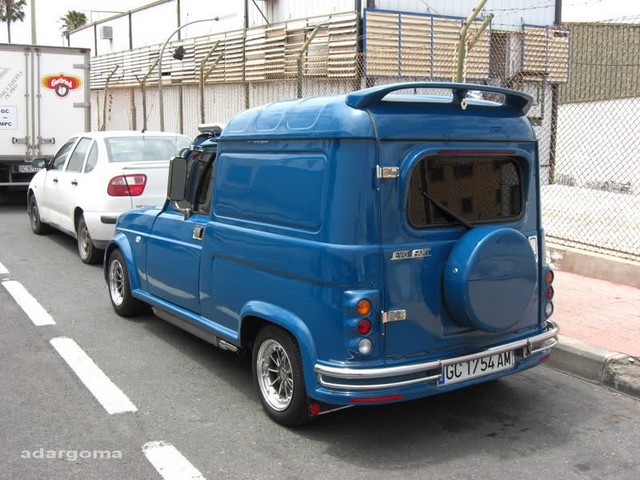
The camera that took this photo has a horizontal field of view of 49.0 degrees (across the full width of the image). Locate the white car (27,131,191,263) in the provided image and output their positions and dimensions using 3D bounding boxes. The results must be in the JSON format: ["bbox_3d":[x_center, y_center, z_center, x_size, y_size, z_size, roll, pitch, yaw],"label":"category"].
[{"bbox_3d":[-2.544,-0.657,8.915,1.640,1.420,4.140,-5,10,-33],"label":"white car"}]

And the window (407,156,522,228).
[{"bbox_3d":[0.725,-0.242,3.419,0.780,0.325,0.035,-5,6,-34],"label":"window"}]

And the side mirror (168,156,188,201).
[{"bbox_3d":[-0.871,-0.377,4.312,0.120,0.270,0.050,-7,11,-40],"label":"side mirror"}]

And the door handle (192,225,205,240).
[{"bbox_3d":[-0.726,-0.038,4.246,0.030,0.080,0.110,-5,10,-34],"label":"door handle"}]

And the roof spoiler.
[{"bbox_3d":[0.651,-0.688,3.436,1.120,0.140,0.270,-5,10,-34],"label":"roof spoiler"}]

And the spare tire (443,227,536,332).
[{"bbox_3d":[0.826,0.179,3.417,0.500,0.500,0.165,-5,6,-34],"label":"spare tire"}]

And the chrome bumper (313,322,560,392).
[{"bbox_3d":[0.760,0.559,3.445,1.550,0.125,0.250,-5,10,-34],"label":"chrome bumper"}]

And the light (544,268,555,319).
[{"bbox_3d":[1.238,0.289,3.826,0.088,0.270,0.050,-5,10,-34],"label":"light"}]

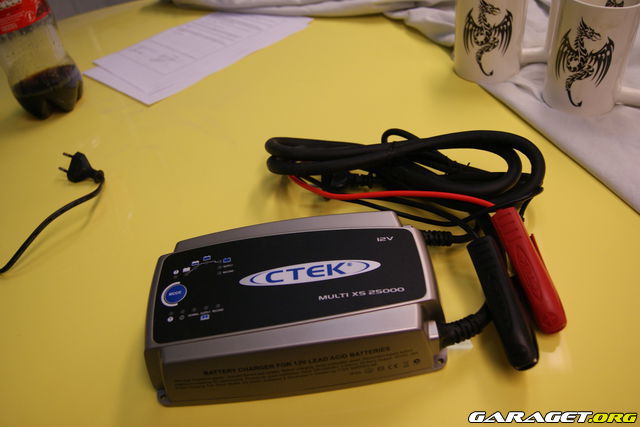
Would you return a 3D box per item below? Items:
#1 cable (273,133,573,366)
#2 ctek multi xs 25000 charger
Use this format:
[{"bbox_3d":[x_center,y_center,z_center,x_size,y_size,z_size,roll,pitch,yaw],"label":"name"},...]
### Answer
[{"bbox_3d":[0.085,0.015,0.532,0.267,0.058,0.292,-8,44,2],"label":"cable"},{"bbox_3d":[-0.022,0.073,0.488,0.235,0.064,0.130,-8,44,2],"label":"ctek multi xs 25000 charger"}]

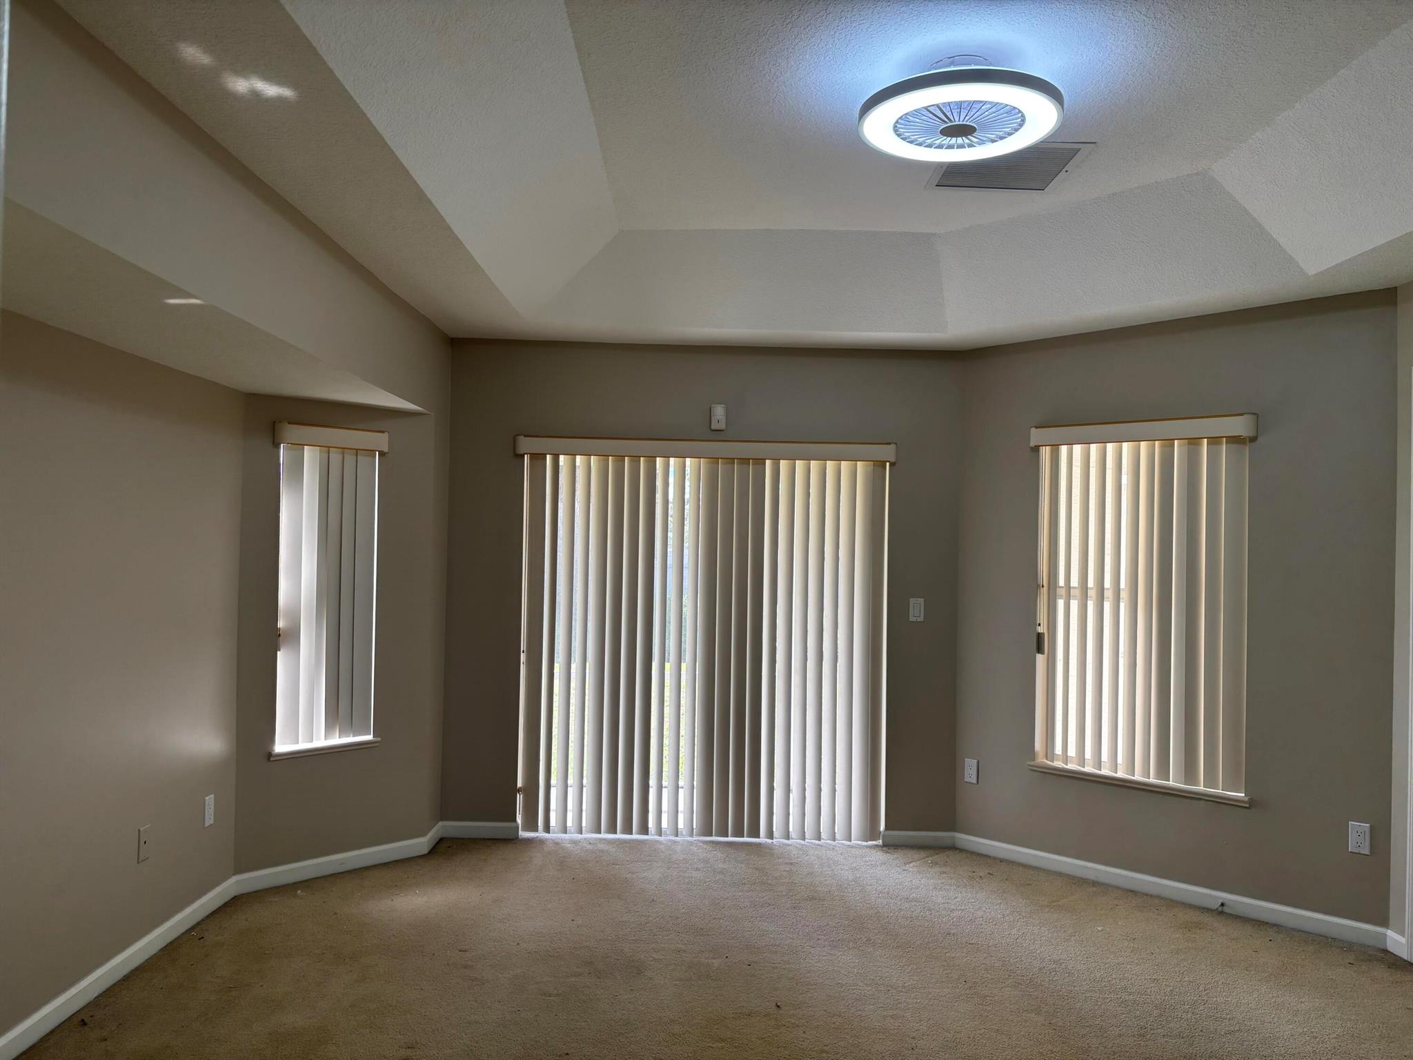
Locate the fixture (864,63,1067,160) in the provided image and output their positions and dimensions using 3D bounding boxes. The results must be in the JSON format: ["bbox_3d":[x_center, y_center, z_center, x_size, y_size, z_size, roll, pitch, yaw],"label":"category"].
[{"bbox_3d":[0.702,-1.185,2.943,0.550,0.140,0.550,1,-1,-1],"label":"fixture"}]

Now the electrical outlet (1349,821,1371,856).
[{"bbox_3d":[2.501,1.182,4.065,0.071,0.115,0.012,0,-1,43],"label":"electrical outlet"}]

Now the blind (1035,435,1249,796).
[{"bbox_3d":[1.906,0.337,4.695,0.907,1.510,0.080,0,-1,43],"label":"blind"}]

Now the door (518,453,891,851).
[{"bbox_3d":[-0.007,0.574,5.302,1.822,1.921,0.080,1,-1,-1],"label":"door"}]

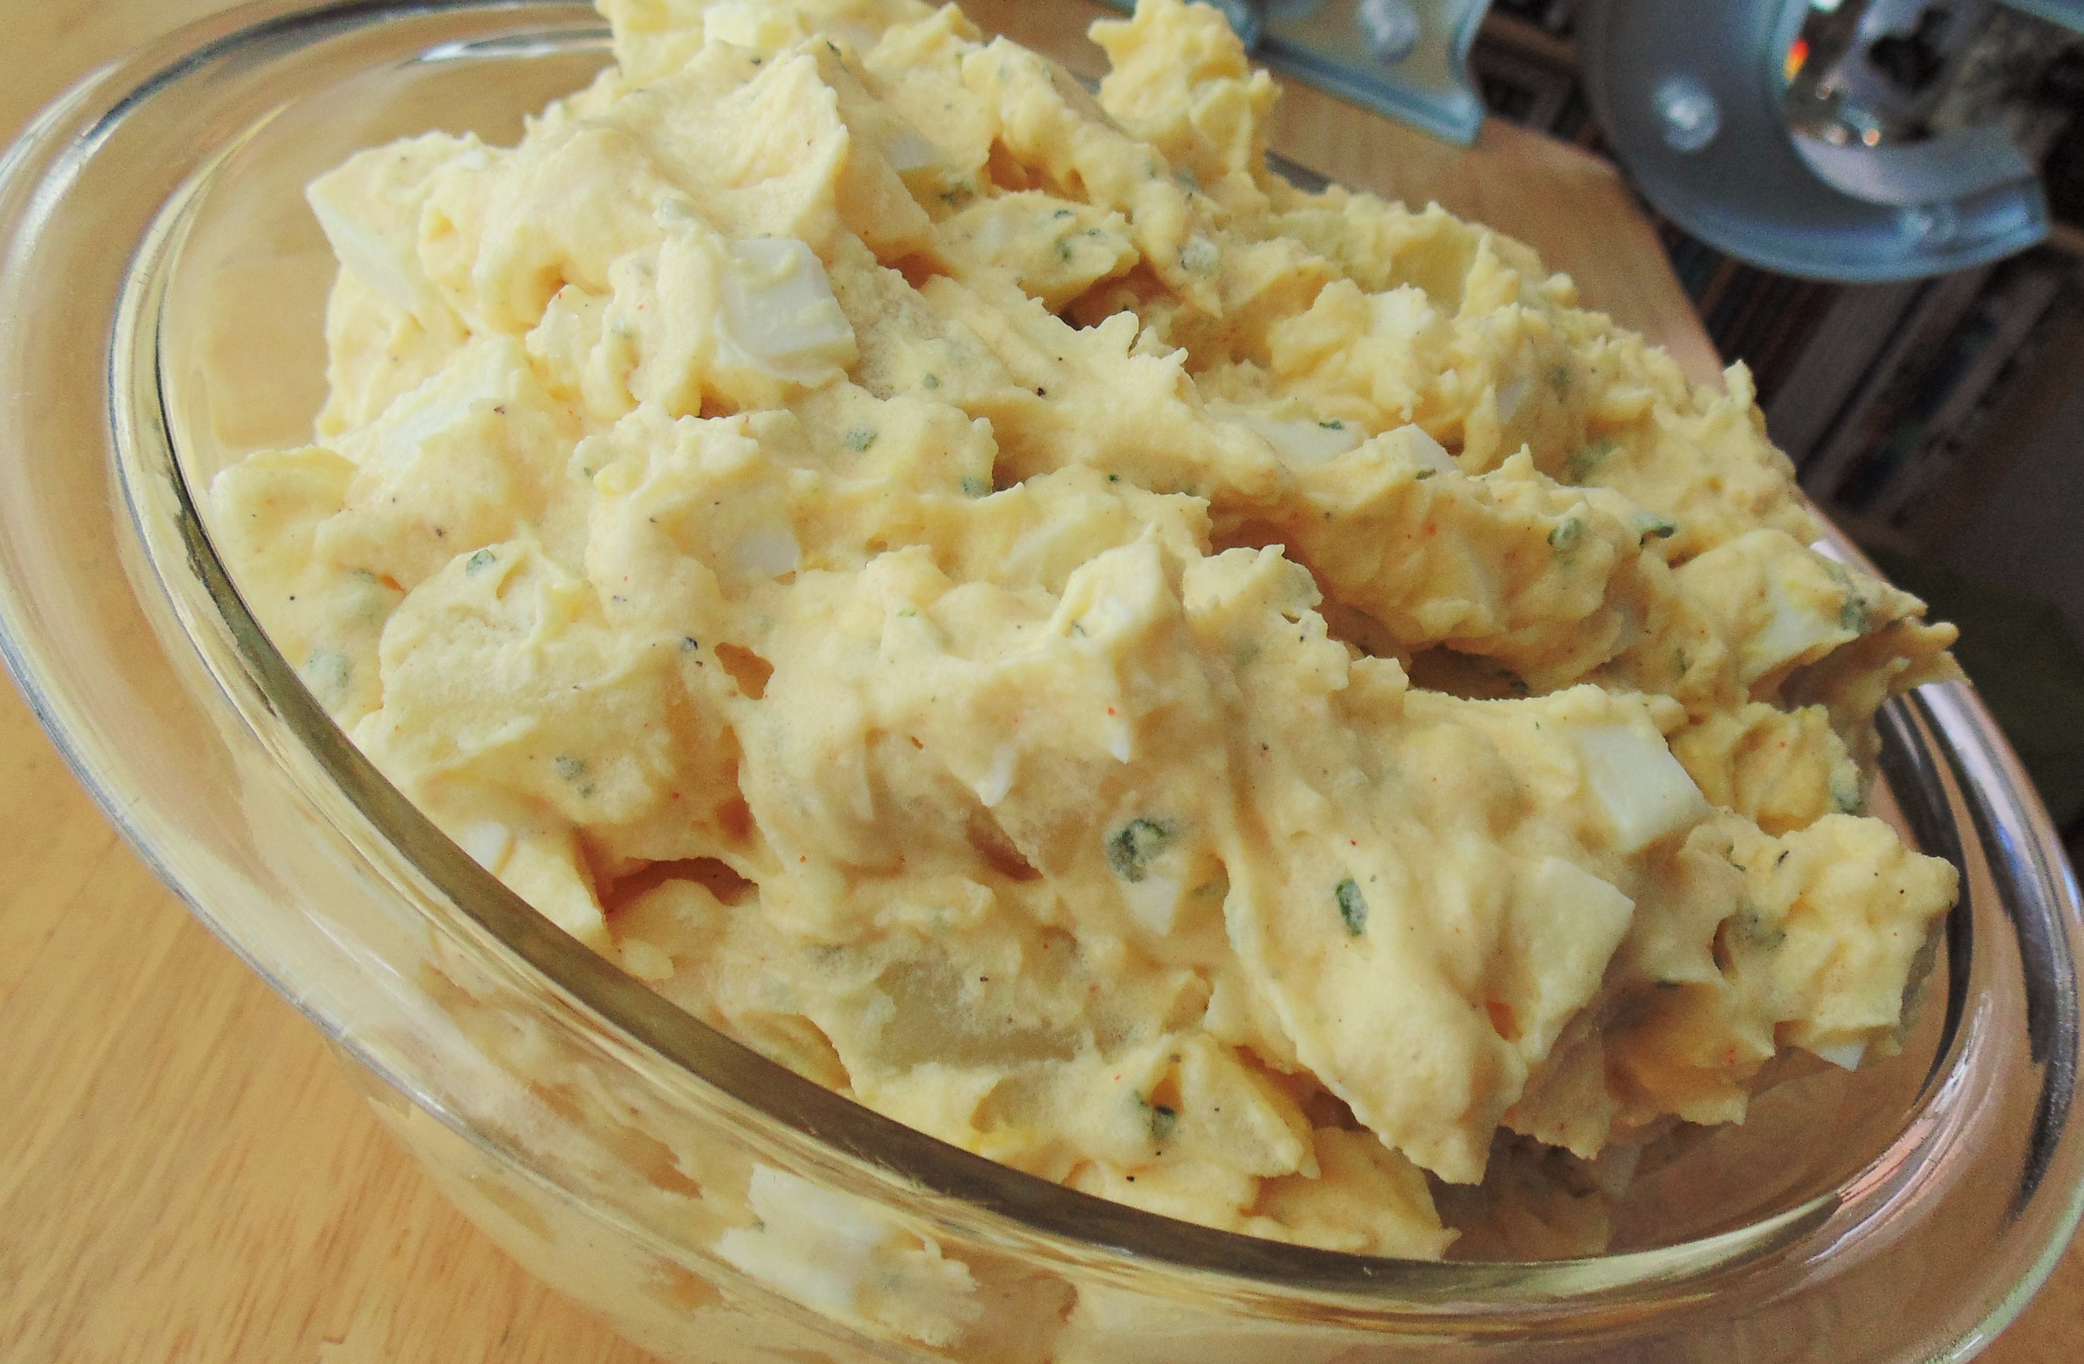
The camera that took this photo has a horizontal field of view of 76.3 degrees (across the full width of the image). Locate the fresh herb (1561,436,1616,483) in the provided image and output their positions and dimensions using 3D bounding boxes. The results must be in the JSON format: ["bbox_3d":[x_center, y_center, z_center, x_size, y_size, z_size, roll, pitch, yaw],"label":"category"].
[{"bbox_3d":[0.067,-0.027,0.163,0.005,0.005,0.004,37,41,13],"label":"fresh herb"}]

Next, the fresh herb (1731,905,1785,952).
[{"bbox_3d":[0.066,0.022,0.121,0.004,0.004,0.005,-17,56,-39],"label":"fresh herb"}]

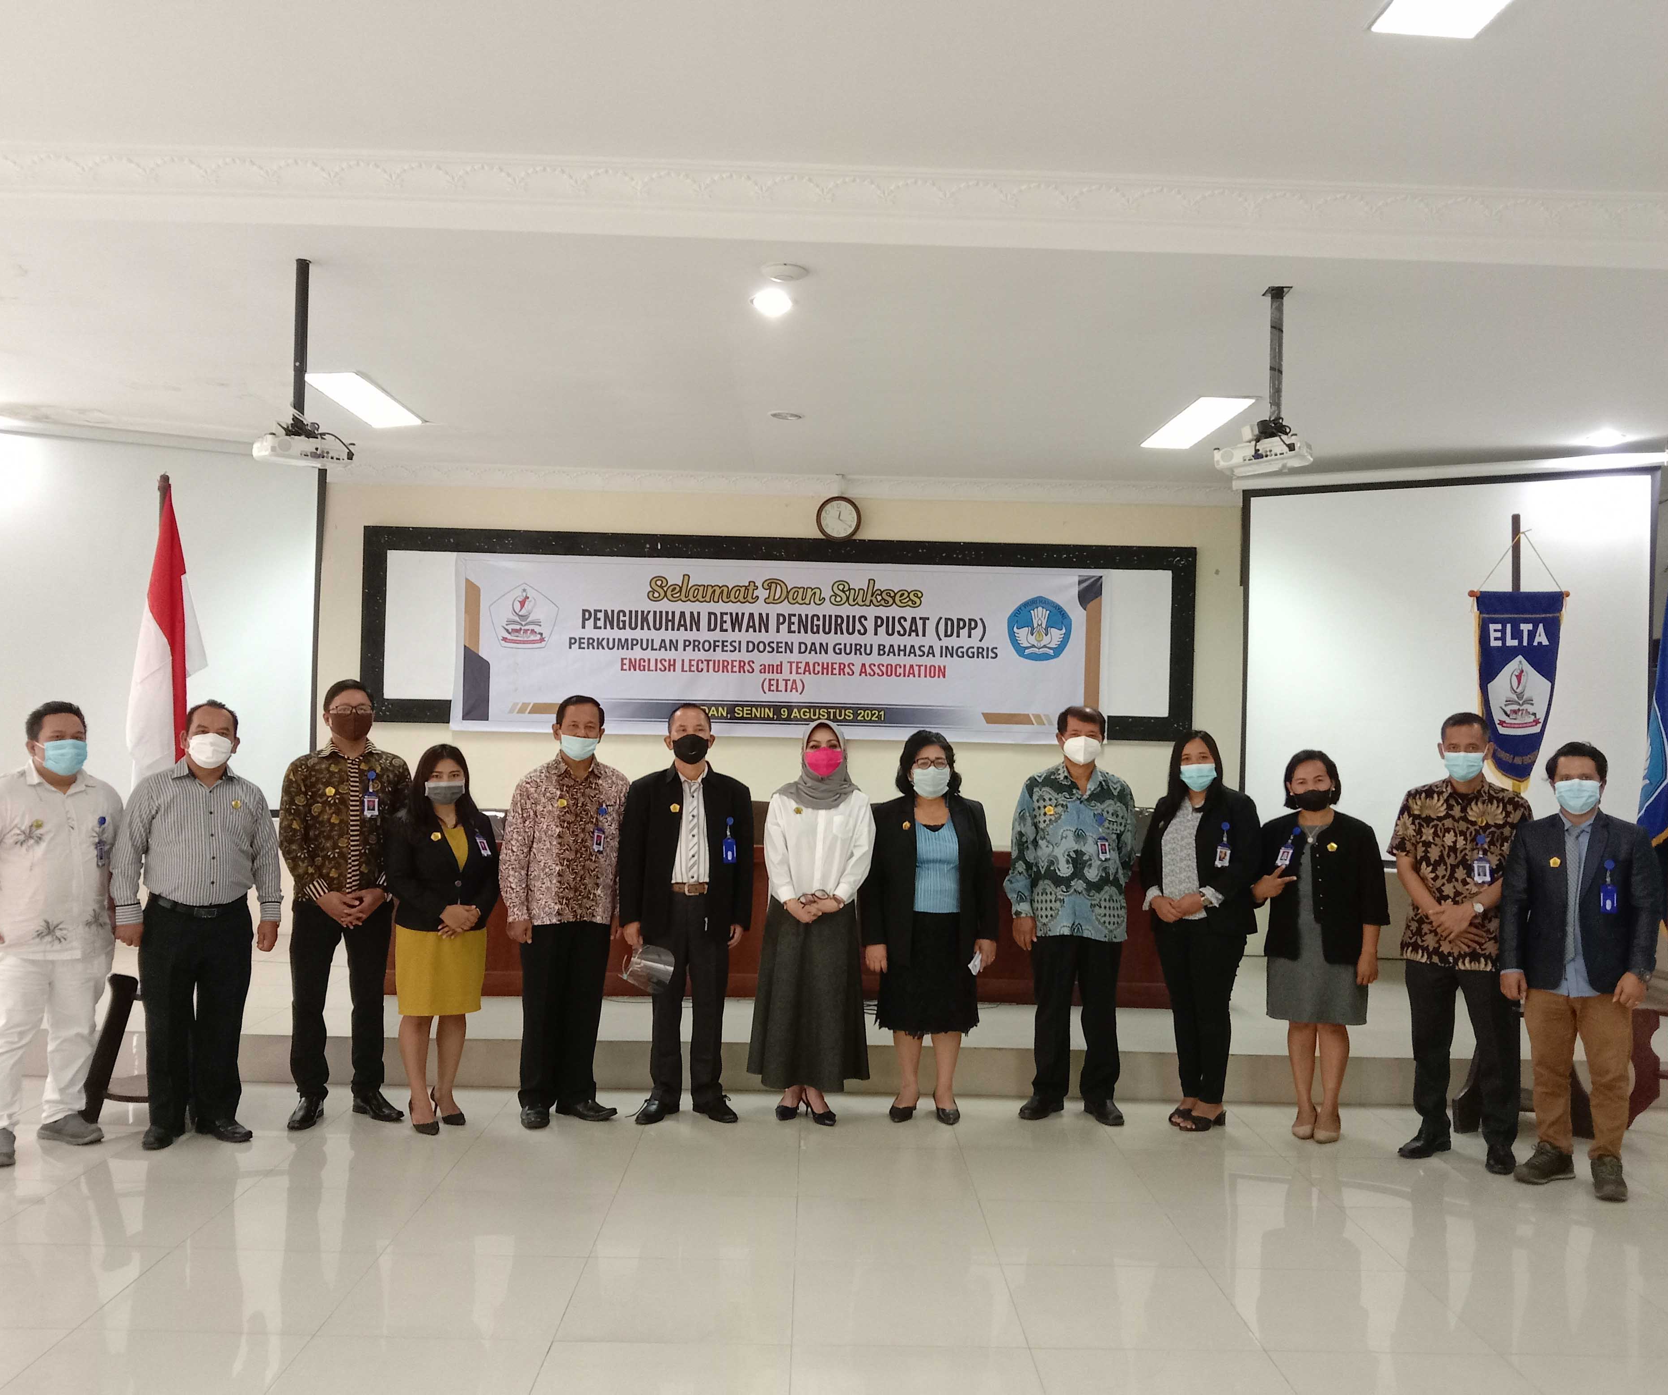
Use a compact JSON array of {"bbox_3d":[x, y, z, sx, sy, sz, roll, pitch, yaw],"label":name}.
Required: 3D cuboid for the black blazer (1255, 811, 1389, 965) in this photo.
[{"bbox_3d":[1.999,0.783,5.749,0.537,0.638,0.300,1,-2,26],"label":"black blazer"}]

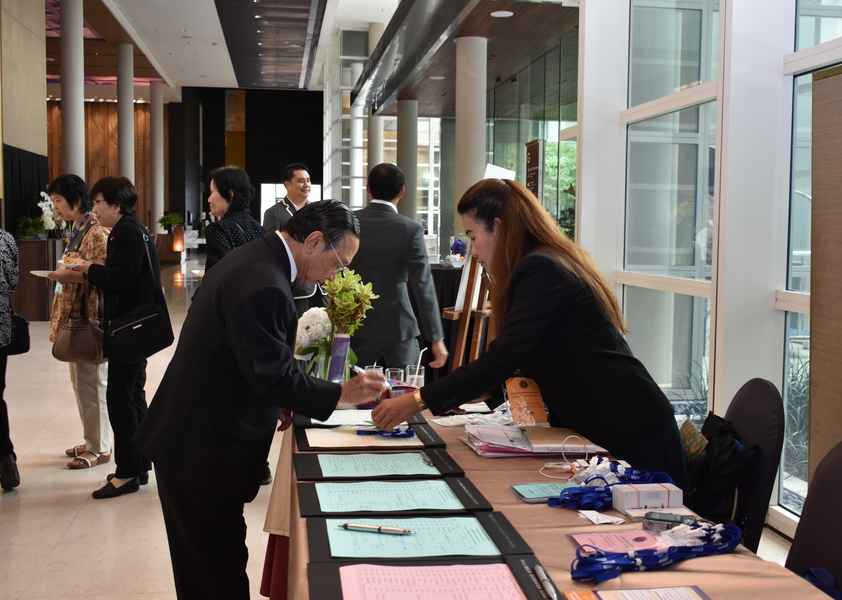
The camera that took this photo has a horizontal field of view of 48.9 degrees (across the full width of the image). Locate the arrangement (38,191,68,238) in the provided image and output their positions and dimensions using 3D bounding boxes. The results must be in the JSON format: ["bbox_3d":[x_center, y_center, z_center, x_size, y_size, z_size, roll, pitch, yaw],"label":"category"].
[{"bbox_3d":[-4.723,-1.094,11.855,0.360,0.610,0.340,1,5,0],"label":"arrangement"}]

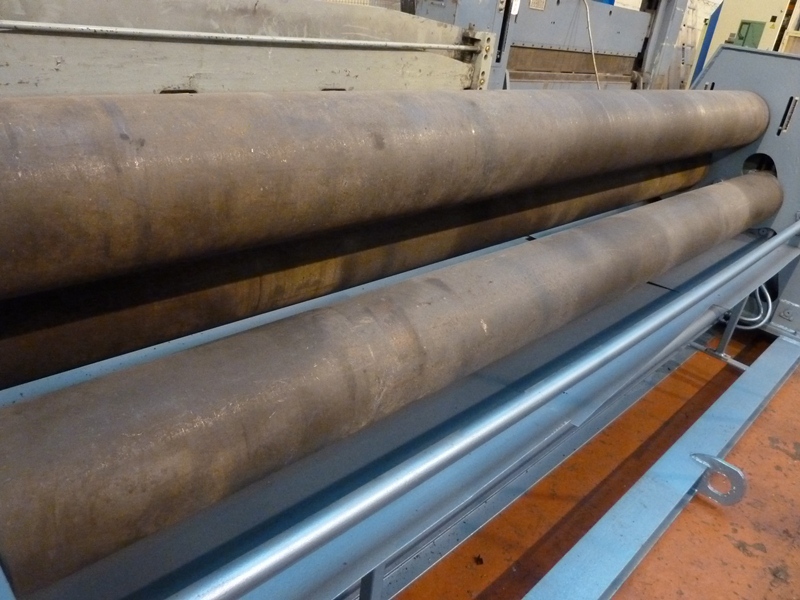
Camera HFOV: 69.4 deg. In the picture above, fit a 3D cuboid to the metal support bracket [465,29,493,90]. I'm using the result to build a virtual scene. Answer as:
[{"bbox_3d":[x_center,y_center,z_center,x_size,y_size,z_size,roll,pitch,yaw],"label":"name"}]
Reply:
[{"bbox_3d":[0.501,-1.435,3.525,0.100,0.370,0.080,-18,35,-41],"label":"metal support bracket"}]

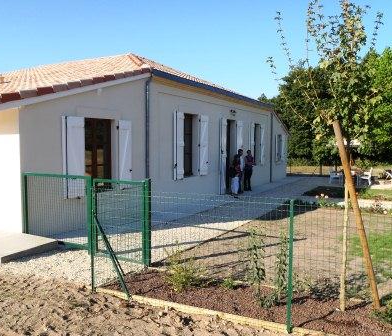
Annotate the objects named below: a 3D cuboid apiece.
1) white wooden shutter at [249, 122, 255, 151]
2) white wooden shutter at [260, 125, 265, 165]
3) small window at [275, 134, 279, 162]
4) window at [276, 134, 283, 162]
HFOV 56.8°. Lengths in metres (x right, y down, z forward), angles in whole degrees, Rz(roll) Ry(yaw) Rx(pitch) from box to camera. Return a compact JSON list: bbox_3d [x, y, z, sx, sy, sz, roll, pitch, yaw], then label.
[{"bbox_3d":[2.408,-0.988,15.486,0.060,1.885,0.592,3,5,28],"label":"white wooden shutter"},{"bbox_3d":[3.110,-1.080,16.811,0.060,1.880,0.556,3,5,28],"label":"white wooden shutter"},{"bbox_3d":[4.232,-1.017,18.948,0.060,1.432,0.505,3,5,28],"label":"small window"},{"bbox_3d":[4.471,-1.062,19.571,0.100,1.432,0.979,3,5,28],"label":"window"}]

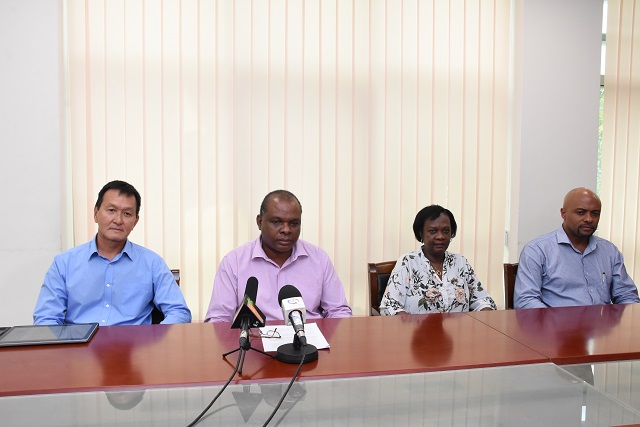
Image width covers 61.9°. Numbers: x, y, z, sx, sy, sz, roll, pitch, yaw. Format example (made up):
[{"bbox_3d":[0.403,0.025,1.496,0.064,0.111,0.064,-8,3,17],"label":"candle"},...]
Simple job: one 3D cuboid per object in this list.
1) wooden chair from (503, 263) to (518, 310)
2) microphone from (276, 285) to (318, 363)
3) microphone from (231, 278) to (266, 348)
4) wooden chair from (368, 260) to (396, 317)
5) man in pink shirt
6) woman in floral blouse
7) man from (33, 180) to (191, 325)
[{"bbox_3d":[1.226,0.675,2.486,0.540,0.900,0.580,0,4,-10],"label":"wooden chair"},{"bbox_3d":[-0.069,0.324,1.633,0.125,0.190,0.210,0,4,-12],"label":"microphone"},{"bbox_3d":[-0.219,0.295,1.641,0.095,0.185,0.190,0,4,0],"label":"microphone"},{"bbox_3d":[0.536,0.681,2.326,0.540,0.900,0.580,0,4,-10],"label":"wooden chair"},{"bbox_3d":[-0.158,0.520,2.136,0.590,1.235,0.700,0,4,-7],"label":"man in pink shirt"},{"bbox_3d":[0.517,0.546,2.278,0.510,1.175,0.680,0,4,-5],"label":"woman in floral blouse"},{"bbox_3d":[-0.793,0.503,2.065,0.610,1.270,0.700,-1,4,-14],"label":"man"}]

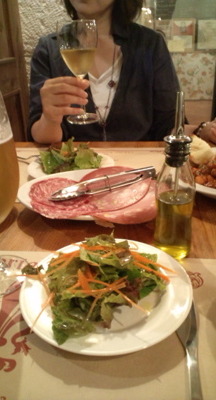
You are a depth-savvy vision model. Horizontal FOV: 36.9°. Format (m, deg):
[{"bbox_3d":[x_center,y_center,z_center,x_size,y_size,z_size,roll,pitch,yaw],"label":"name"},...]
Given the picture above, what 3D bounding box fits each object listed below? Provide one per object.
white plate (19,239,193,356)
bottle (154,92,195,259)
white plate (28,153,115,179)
[{"bbox_3d":[-0.001,0.094,0.334,0.172,0.020,0.172,-2,25,1],"label":"white plate"},{"bbox_3d":[0.079,-0.024,0.372,0.045,0.192,0.045,-2,25,1],"label":"bottle"},{"bbox_3d":[-0.076,-0.064,0.672,0.172,0.020,0.172,-2,25,0],"label":"white plate"}]

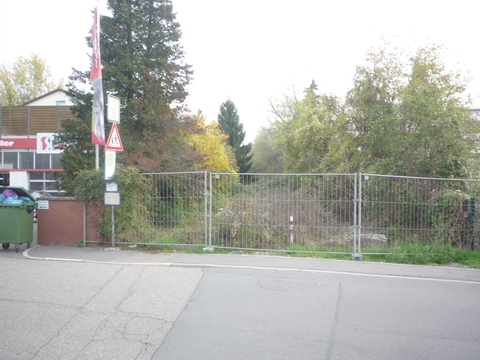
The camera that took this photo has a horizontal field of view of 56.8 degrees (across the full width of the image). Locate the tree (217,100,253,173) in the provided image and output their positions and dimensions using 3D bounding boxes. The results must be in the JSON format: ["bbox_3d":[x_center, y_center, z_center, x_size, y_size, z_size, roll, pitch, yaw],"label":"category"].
[{"bbox_3d":[-0.766,-2.705,40.000,3.800,9.000,3.800,0,-1,0],"label":"tree"}]

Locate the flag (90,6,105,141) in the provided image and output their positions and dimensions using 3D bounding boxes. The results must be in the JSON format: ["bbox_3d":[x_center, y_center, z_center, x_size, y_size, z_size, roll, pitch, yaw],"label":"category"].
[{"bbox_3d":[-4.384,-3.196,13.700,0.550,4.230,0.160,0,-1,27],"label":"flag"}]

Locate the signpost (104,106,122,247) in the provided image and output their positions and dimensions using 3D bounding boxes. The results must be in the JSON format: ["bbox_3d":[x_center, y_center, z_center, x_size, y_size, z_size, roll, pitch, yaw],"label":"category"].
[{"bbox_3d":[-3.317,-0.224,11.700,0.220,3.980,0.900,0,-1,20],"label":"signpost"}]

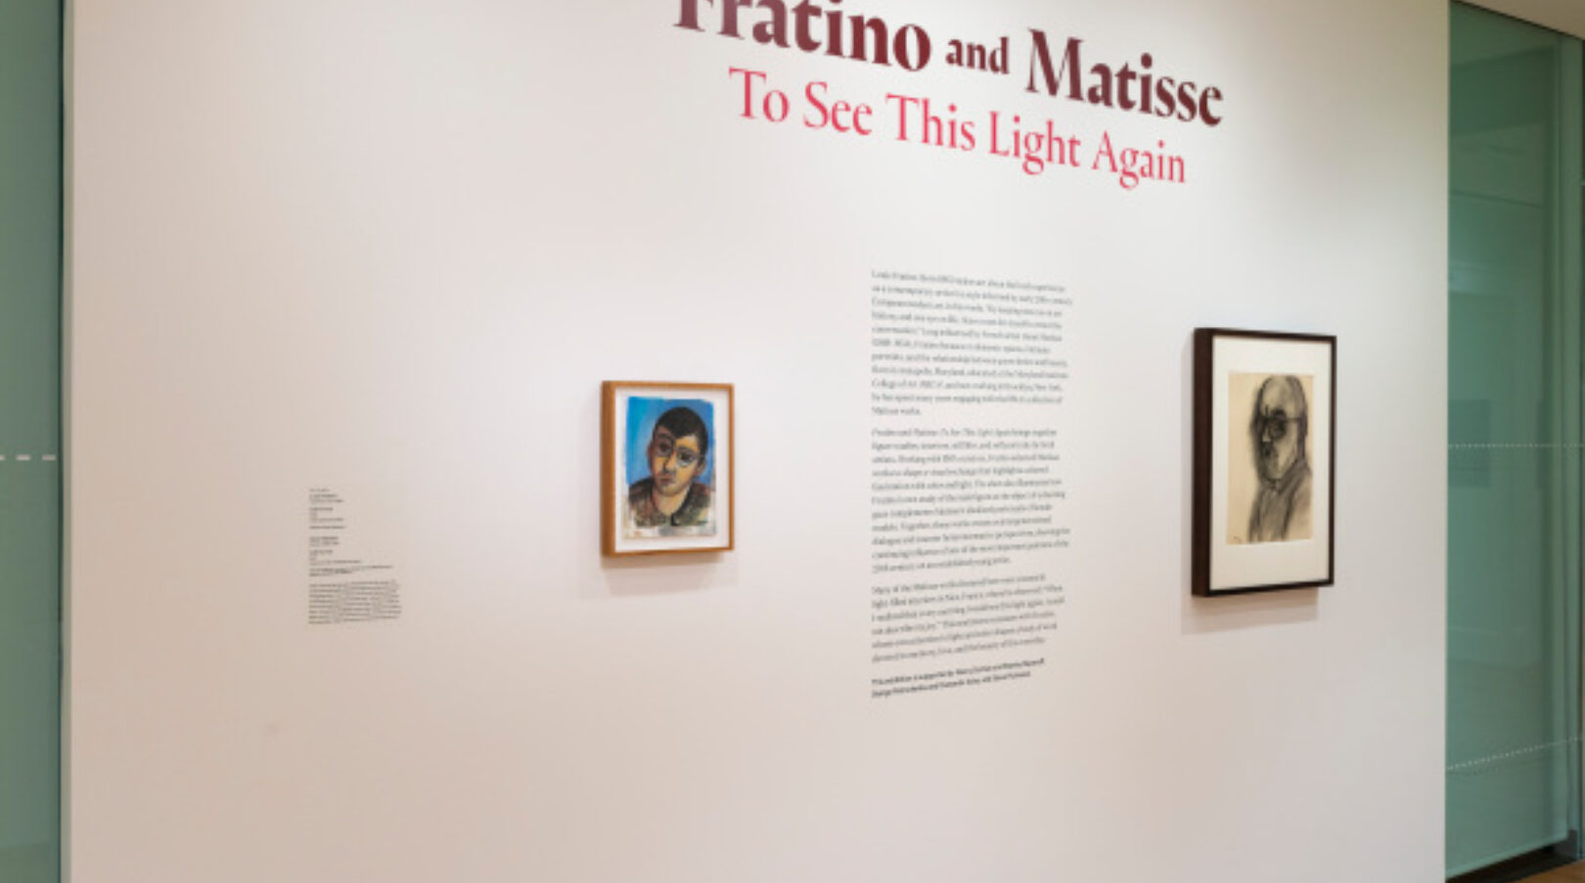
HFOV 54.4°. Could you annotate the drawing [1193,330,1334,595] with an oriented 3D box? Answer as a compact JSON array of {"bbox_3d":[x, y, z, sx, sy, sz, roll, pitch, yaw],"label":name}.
[{"bbox_3d":[1.365,0.058,4.440,0.583,0.744,0.051,0,0,-36],"label":"drawing"}]

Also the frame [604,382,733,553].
[{"bbox_3d":[-0.262,0.057,3.271,0.304,0.362,0.041,0,0,-36],"label":"frame"}]

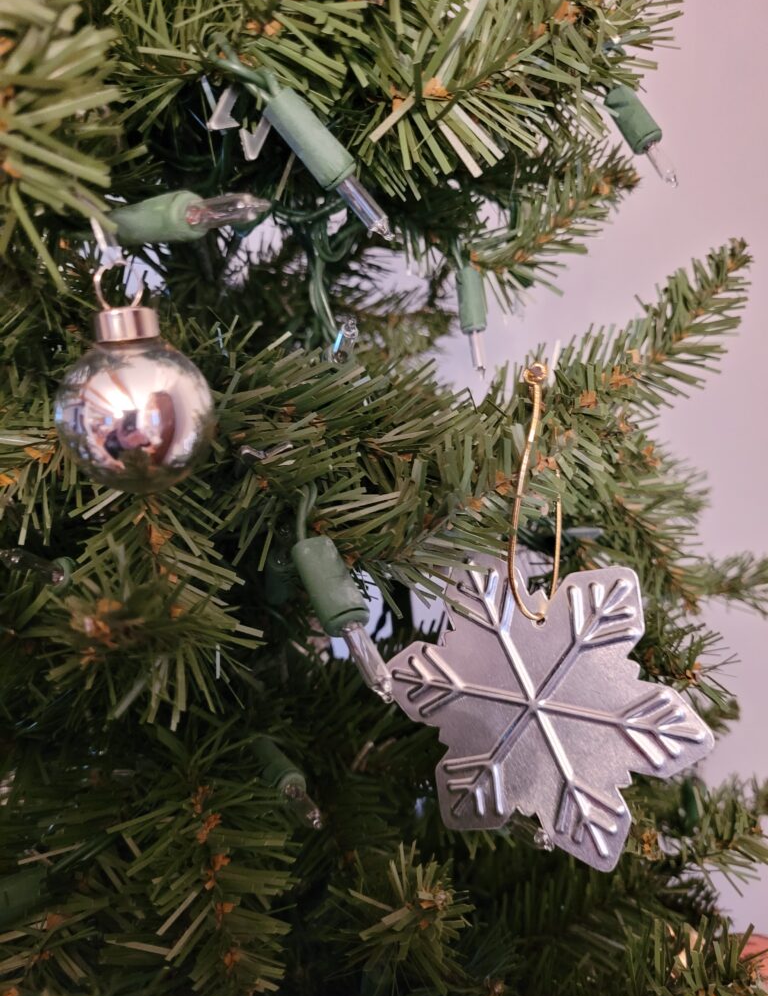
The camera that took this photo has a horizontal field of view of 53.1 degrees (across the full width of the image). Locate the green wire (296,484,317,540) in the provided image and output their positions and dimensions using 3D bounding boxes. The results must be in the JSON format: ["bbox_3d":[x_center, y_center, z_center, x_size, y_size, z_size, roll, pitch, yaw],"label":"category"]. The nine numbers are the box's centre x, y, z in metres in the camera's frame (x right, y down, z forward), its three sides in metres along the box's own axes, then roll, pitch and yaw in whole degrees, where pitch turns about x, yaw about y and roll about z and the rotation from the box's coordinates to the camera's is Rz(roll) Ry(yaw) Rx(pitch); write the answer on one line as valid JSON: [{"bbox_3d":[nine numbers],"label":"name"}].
[{"bbox_3d":[-0.020,0.004,0.196,0.005,0.014,0.005,-2,9,0],"label":"green wire"}]

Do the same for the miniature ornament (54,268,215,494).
[{"bbox_3d":[-0.060,-0.027,0.186,0.036,0.050,0.036,-5,8,-17],"label":"miniature ornament"}]

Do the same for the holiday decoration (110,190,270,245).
[{"bbox_3d":[-0.044,-0.062,0.168,0.048,0.011,0.011,7,12,30],"label":"holiday decoration"}]

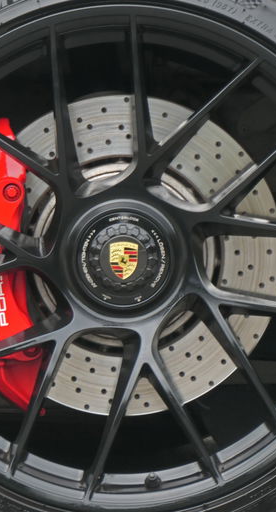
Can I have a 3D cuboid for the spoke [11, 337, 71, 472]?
[{"bbox_3d":[-0.107,0.161,7.750,0.023,0.156,0.045,18,-1,0],"label":"spoke"}]

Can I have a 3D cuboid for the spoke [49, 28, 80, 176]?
[{"bbox_3d":[-0.083,-0.163,7.750,0.025,0.161,0.045,-9,-1,0],"label":"spoke"}]

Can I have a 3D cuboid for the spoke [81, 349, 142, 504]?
[{"bbox_3d":[-0.024,0.179,7.750,0.025,0.174,0.045,14,-1,0],"label":"spoke"}]

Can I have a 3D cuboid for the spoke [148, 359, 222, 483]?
[{"bbox_3d":[0.048,0.178,7.750,0.021,0.152,0.045,-27,-1,0],"label":"spoke"}]

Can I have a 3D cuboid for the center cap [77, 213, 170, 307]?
[{"bbox_3d":[-0.015,0.004,7.735,0.100,0.100,0.040,0,-1,0],"label":"center cap"}]

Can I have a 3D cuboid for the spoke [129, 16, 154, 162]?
[{"bbox_3d":[0.006,-0.178,7.750,0.020,0.157,0.045,-2,-1,0],"label":"spoke"}]

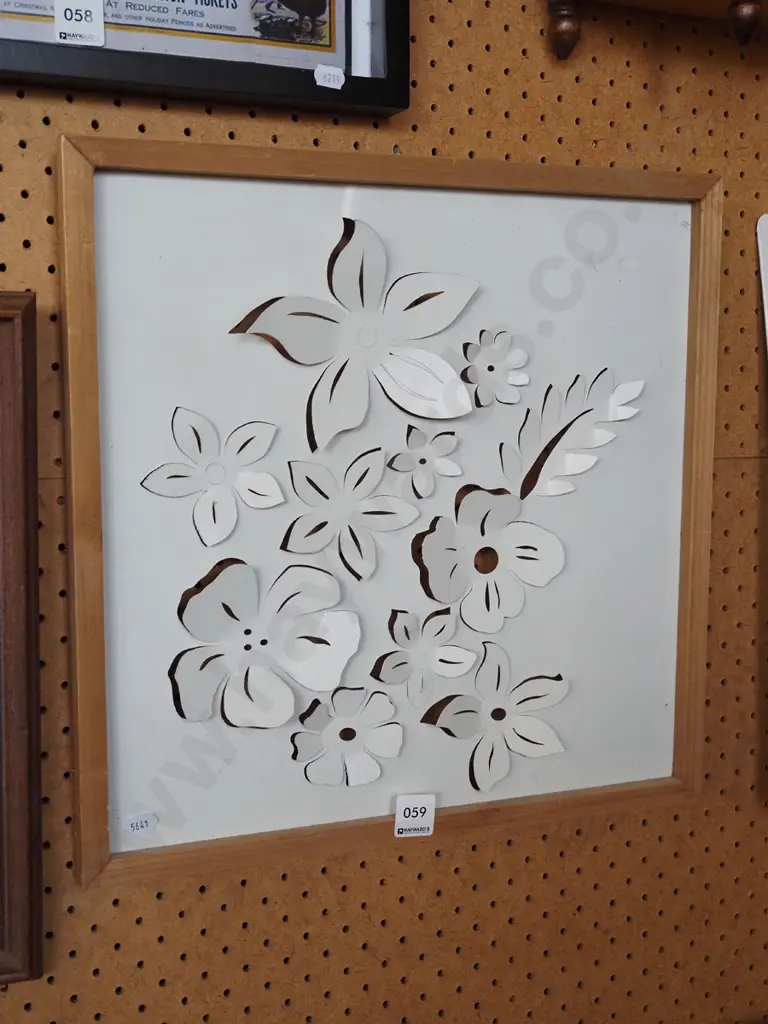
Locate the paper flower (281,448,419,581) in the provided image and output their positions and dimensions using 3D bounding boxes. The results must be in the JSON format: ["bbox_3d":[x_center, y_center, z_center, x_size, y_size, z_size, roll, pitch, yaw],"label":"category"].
[{"bbox_3d":[-0.026,0.003,1.034,0.118,0.107,0.012,-3,8,-22],"label":"paper flower"}]

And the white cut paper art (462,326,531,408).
[{"bbox_3d":[0.092,-0.117,1.066,0.062,0.063,0.012,-3,8,-22],"label":"white cut paper art"}]

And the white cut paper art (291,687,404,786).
[{"bbox_3d":[-0.030,0.187,1.079,0.098,0.085,0.014,-3,7,-21],"label":"white cut paper art"}]

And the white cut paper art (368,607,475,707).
[{"bbox_3d":[0.035,0.124,1.097,0.097,0.087,0.014,-3,7,-21],"label":"white cut paper art"}]

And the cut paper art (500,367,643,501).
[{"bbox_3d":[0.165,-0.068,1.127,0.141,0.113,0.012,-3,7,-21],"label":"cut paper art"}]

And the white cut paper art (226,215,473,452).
[{"bbox_3d":[-0.020,-0.137,1.015,0.208,0.179,0.019,-3,8,-22],"label":"white cut paper art"}]

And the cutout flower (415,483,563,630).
[{"bbox_3d":[0.088,0.039,1.081,0.143,0.126,0.018,-3,8,-22],"label":"cutout flower"}]

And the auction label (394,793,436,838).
[{"bbox_3d":[0.027,0.258,1.103,0.035,0.037,0.002,-3,7,-21],"label":"auction label"}]

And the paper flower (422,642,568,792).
[{"bbox_3d":[0.098,0.177,1.126,0.143,0.133,0.020,-3,7,-21],"label":"paper flower"}]

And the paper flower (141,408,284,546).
[{"bbox_3d":[-0.131,-0.027,1.016,0.117,0.110,0.010,-3,7,-21],"label":"paper flower"}]

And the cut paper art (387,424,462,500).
[{"bbox_3d":[0.033,-0.041,1.053,0.066,0.060,0.010,-3,8,-22],"label":"cut paper art"}]

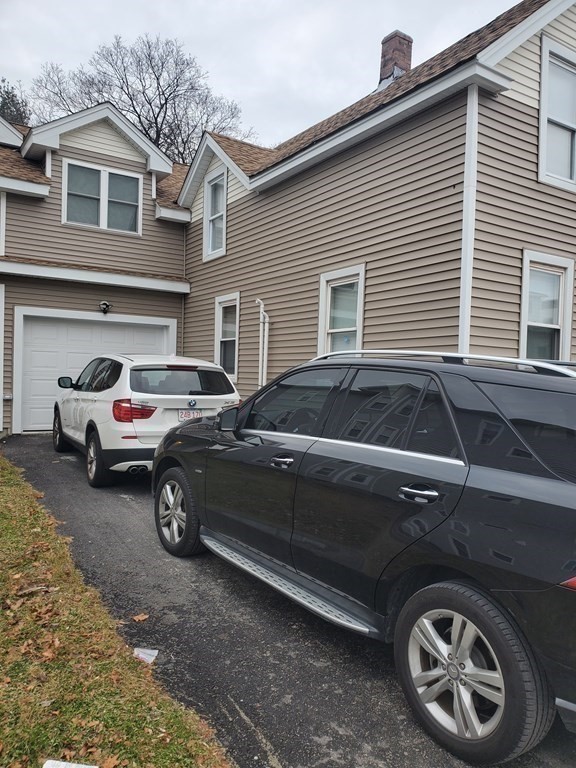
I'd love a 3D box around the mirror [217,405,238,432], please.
[{"bbox_3d":[-0.437,0.257,4.168,0.205,0.180,0.140,1,3,-36],"label":"mirror"}]

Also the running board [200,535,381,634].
[{"bbox_3d":[-0.121,1.258,3.727,0.140,0.075,1.930,1,2,-36],"label":"running board"}]

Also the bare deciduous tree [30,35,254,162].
[{"bbox_3d":[-6.400,-7.200,26.000,10.500,16.600,10.000,2,1,0],"label":"bare deciduous tree"}]

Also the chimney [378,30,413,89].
[{"bbox_3d":[2.170,-6.360,11.490,0.420,1.030,0.420,1,1,-33],"label":"chimney"}]

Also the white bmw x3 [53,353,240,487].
[{"bbox_3d":[-2.290,0.394,8.793,1.881,1.661,4.648,1,3,-31],"label":"white bmw x3"}]

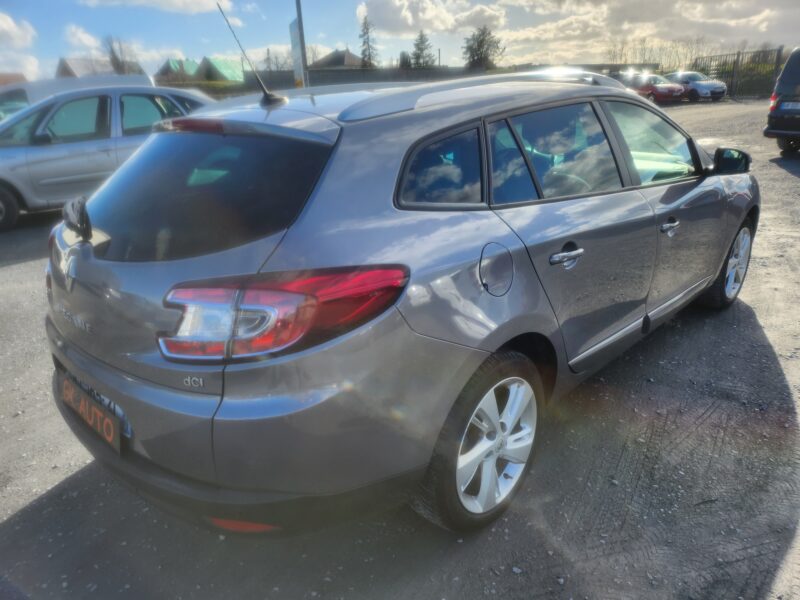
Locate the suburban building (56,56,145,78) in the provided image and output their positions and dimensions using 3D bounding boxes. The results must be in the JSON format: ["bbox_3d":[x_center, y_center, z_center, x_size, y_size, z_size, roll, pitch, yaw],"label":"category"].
[{"bbox_3d":[-41.460,-30.545,77.658,9.800,6.200,7.000,-20,28,-39],"label":"suburban building"}]

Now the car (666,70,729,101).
[{"bbox_3d":[16.490,-12.106,31.463,1.730,1.490,4.050,-8,22,-16],"label":"car"}]

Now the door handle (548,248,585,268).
[{"bbox_3d":[0.594,-0.158,1.960,0.050,0.043,0.215,18,29,42],"label":"door handle"}]

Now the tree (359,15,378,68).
[{"bbox_3d":[-3.769,-30.084,68.722,2.600,9.241,2.600,-2,21,0],"label":"tree"}]

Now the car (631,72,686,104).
[{"bbox_3d":[12.970,-11.414,30.087,1.680,1.430,3.950,-16,25,-32],"label":"car"}]

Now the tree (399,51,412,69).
[{"bbox_3d":[0.516,-21.233,52.000,1.500,4.400,1.500,-2,21,0],"label":"tree"}]

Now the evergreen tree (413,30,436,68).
[{"bbox_3d":[3.118,-29.418,69.081,3.300,7.265,3.300,-2,21,0],"label":"evergreen tree"}]

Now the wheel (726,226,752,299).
[{"bbox_3d":[2.191,-0.257,3.714,0.470,0.470,0.170,-20,28,-40],"label":"wheel"}]

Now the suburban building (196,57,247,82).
[{"bbox_3d":[-24.764,-30.977,77.731,7.000,5.800,7.500,8,23,23],"label":"suburban building"}]

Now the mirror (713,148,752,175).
[{"bbox_3d":[1.681,-0.701,2.799,0.120,0.135,0.190,-18,26,-36],"label":"mirror"}]

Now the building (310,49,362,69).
[{"bbox_3d":[-8.045,-30.354,75.000,9.000,6.300,8.500,9,23,27],"label":"building"}]

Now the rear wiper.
[{"bbox_3d":[-1.003,-0.259,1.731,0.075,0.115,0.310,-13,24,-26],"label":"rear wiper"}]

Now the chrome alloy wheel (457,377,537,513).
[{"bbox_3d":[0.292,0.480,1.936,0.170,0.470,0.470,18,28,42],"label":"chrome alloy wheel"}]

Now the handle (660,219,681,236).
[{"bbox_3d":[1.232,-0.336,2.529,0.050,0.060,0.210,18,28,42],"label":"handle"}]

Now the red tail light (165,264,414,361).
[{"bbox_3d":[-0.272,0.024,1.361,0.570,0.185,0.190,-4,21,-4],"label":"red tail light"}]

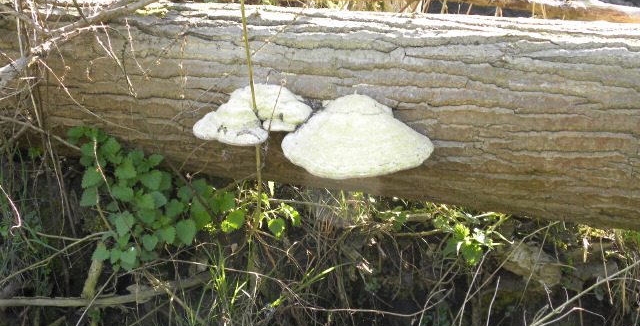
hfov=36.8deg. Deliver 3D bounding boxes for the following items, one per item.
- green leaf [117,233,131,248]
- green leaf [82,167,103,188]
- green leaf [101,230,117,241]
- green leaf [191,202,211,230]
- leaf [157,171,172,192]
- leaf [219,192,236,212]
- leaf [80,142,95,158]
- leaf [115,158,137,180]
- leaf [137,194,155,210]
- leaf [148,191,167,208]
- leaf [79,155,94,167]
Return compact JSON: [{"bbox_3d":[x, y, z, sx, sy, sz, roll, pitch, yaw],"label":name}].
[{"bbox_3d":[-0.462,0.182,2.260,0.028,0.017,0.038,23,63,6],"label":"green leaf"},{"bbox_3d":[-0.492,0.031,2.080,0.043,0.045,0.014,5,-29,13],"label":"green leaf"},{"bbox_3d":[-0.497,0.173,2.280,0.038,0.018,0.033,0,60,0],"label":"green leaf"},{"bbox_3d":[-0.259,0.114,2.080,0.045,0.014,0.066,-3,60,-8],"label":"green leaf"},{"bbox_3d":[-0.345,0.041,2.120,0.040,0.014,0.046,-3,60,-8],"label":"leaf"},{"bbox_3d":[-0.205,0.085,2.130,0.040,0.014,0.046,-3,60,-8],"label":"leaf"},{"bbox_3d":[-0.513,-0.030,2.120,0.033,0.014,0.036,3,60,8],"label":"leaf"},{"bbox_3d":[-0.457,0.014,2.270,0.047,0.051,0.017,6,-27,-4],"label":"leaf"},{"bbox_3d":[-0.374,0.083,2.060,0.039,0.014,0.037,0,60,0],"label":"leaf"},{"bbox_3d":[-0.387,0.087,2.290,0.043,0.043,0.017,11,-27,0],"label":"leaf"},{"bbox_3d":[-0.576,-0.003,2.380,0.037,0.032,0.016,0,-20,0],"label":"leaf"}]

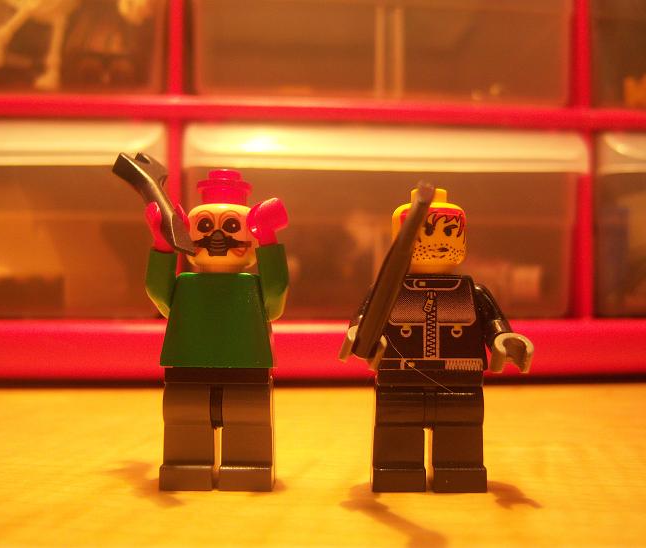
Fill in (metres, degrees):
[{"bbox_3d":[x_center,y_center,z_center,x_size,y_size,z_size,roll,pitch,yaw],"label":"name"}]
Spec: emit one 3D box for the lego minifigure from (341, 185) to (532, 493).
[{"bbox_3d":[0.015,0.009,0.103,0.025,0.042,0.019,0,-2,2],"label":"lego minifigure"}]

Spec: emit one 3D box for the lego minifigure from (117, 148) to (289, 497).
[{"bbox_3d":[-0.016,0.007,0.105,0.023,0.044,0.018,0,-2,-1],"label":"lego minifigure"}]

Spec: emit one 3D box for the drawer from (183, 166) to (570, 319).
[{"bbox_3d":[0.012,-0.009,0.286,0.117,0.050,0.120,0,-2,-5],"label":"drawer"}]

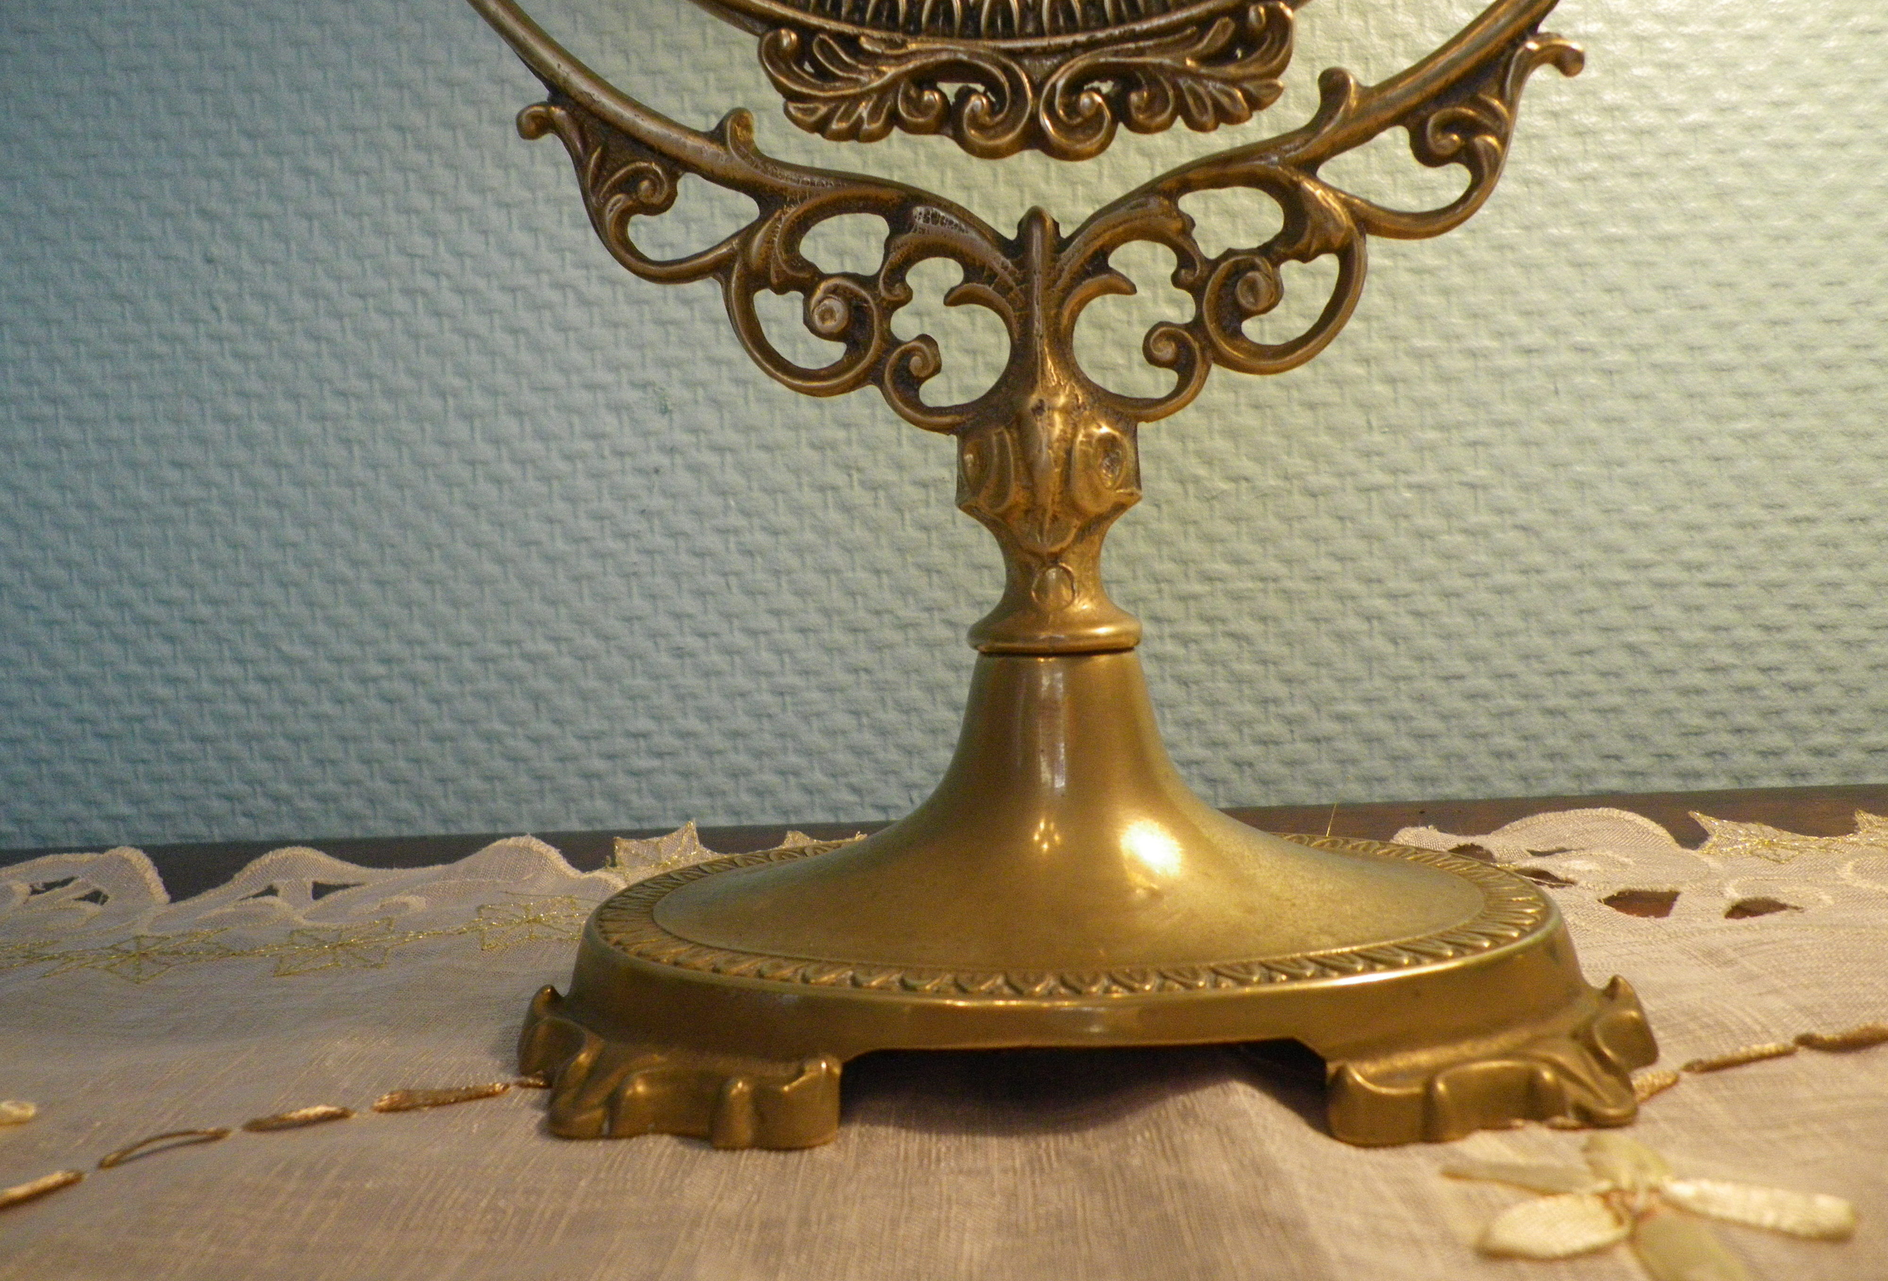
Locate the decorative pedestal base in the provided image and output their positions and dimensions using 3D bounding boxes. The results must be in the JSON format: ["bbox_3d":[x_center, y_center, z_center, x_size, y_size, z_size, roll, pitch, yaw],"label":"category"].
[{"bbox_3d":[0.019,0.029,0.243,0.164,0.056,0.103,-2,9,3],"label":"decorative pedestal base"}]

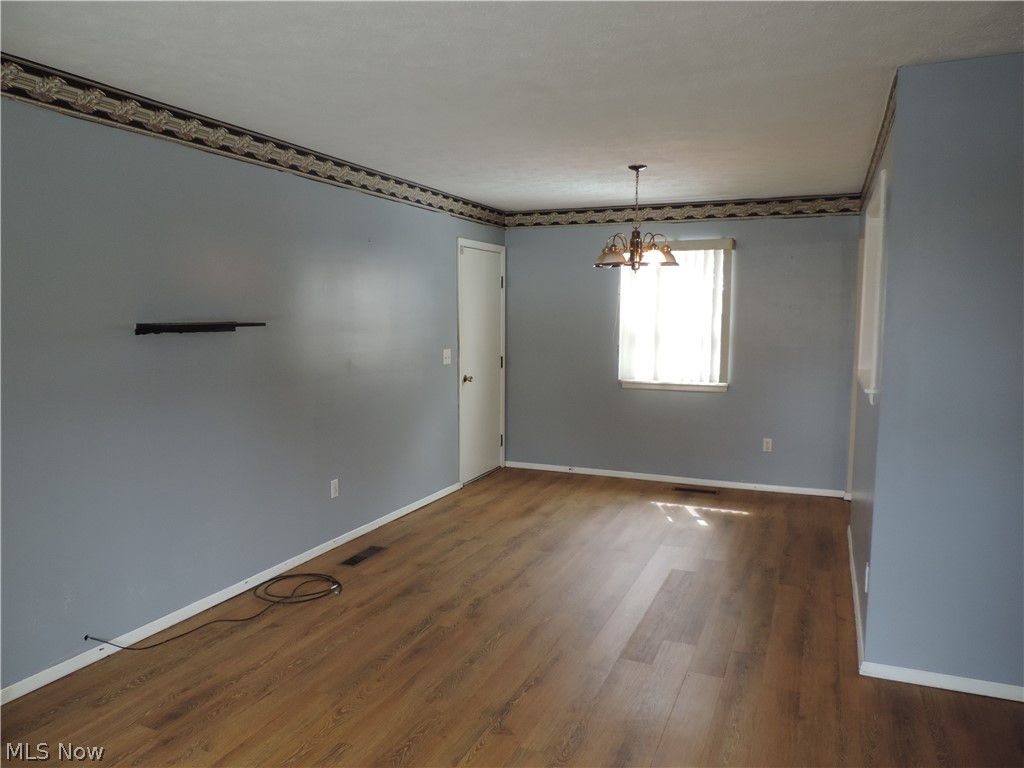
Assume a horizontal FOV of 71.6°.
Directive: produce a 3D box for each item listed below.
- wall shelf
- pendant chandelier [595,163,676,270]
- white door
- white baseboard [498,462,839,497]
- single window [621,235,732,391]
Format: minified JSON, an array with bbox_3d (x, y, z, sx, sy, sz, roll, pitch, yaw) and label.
[{"bbox_3d":[-1.475,-0.275,3.468,0.120,0.052,0.720,3,6,24],"label":"wall shelf"},{"bbox_3d":[0.812,-1.066,4.638,0.590,0.680,0.590,3,6,24],"label":"pendant chandelier"},{"bbox_3d":[-0.263,-0.204,6.424,0.100,2.120,0.945,3,6,24],"label":"white door"},{"bbox_3d":[1.316,0.844,6.340,3.000,0.060,0.018,3,6,24],"label":"white baseboard"},{"bbox_3d":[1.393,-0.588,6.132,0.945,1.295,0.100,3,6,24],"label":"single window"}]

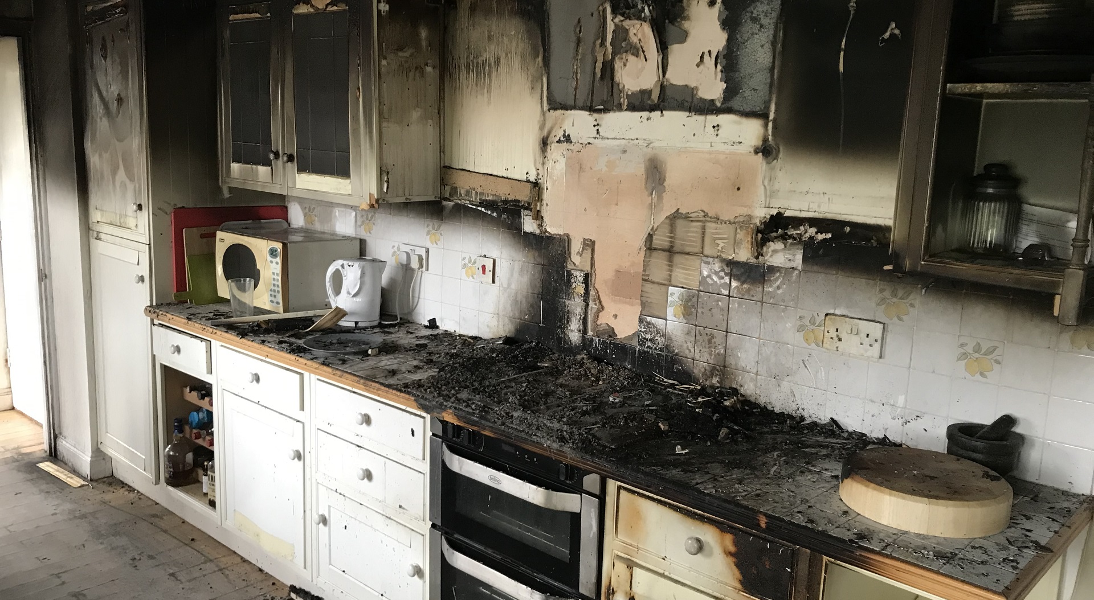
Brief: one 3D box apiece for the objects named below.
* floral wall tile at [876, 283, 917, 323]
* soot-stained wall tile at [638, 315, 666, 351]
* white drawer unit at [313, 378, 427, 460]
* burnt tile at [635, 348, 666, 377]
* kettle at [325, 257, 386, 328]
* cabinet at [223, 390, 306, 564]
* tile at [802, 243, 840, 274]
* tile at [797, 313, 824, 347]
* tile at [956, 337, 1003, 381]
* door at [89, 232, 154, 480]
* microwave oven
[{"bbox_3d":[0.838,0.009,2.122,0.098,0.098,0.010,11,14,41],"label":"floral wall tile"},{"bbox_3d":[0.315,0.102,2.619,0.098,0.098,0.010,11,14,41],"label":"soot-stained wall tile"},{"bbox_3d":[-0.424,0.334,2.754,0.515,0.132,0.365,11,14,41],"label":"white drawer unit"},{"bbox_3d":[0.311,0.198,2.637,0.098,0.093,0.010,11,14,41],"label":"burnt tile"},{"bbox_3d":[-0.714,-0.033,3.323,0.228,0.245,0.165,0,11,-12],"label":"kettle"},{"bbox_3d":[-1.002,0.619,3.120,0.540,0.523,0.045,11,14,41],"label":"cabinet"},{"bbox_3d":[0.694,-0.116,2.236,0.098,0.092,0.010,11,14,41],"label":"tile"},{"bbox_3d":[0.701,0.080,2.317,0.100,0.100,0.010,11,14,41],"label":"tile"},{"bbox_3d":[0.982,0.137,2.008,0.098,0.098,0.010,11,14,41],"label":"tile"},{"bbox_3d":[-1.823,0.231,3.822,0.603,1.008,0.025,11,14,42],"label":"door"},{"bbox_3d":[-1.056,-0.130,3.648,0.490,0.280,0.368,11,14,41],"label":"microwave oven"}]

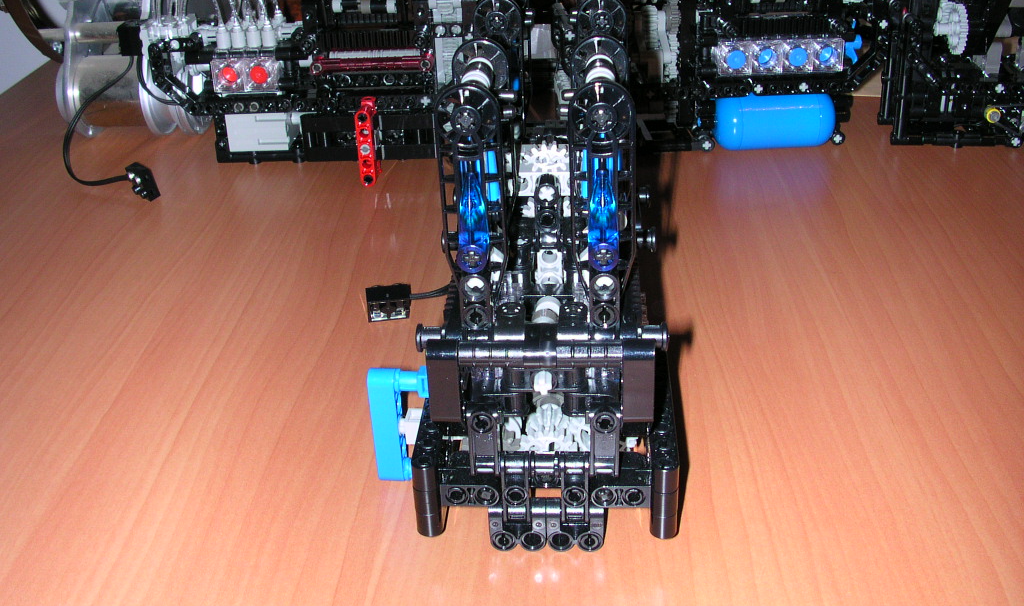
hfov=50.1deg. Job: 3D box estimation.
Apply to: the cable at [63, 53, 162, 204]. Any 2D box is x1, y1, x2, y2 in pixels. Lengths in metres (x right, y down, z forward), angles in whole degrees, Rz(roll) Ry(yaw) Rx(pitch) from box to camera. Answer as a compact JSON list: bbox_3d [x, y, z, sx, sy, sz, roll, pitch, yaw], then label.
[{"bbox_3d":[-0.207,-0.087,0.556,0.045,0.058,0.064,-11,28,-18],"label":"cable"}]

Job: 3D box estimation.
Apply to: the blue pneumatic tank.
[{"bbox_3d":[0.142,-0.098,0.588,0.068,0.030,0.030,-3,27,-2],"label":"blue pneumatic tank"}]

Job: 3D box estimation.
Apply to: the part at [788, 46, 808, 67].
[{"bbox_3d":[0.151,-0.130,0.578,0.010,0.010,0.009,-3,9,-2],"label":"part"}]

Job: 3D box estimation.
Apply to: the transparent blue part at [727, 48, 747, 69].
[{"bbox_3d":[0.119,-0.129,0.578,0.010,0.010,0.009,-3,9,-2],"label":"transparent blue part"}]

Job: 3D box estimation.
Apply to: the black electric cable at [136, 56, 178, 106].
[{"bbox_3d":[-0.189,-0.119,0.584,0.022,0.026,0.010,-11,28,-18],"label":"black electric cable"}]

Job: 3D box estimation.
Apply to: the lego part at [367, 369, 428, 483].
[{"bbox_3d":[-0.030,0.036,0.319,0.019,0.040,0.009,0,31,3],"label":"lego part"}]

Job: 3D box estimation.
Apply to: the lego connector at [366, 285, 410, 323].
[{"bbox_3d":[-0.048,-0.001,0.418,0.016,0.015,0.008,-4,59,-5],"label":"lego connector"}]

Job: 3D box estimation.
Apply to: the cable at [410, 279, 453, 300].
[{"bbox_3d":[-0.031,-0.005,0.422,0.017,0.005,0.009,0,27,3],"label":"cable"}]

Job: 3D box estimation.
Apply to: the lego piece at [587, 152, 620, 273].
[{"bbox_3d":[0.022,-0.022,0.268,0.008,0.028,0.009,0,19,3],"label":"lego piece"}]

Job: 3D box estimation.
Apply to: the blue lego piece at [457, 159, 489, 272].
[{"bbox_3d":[-0.010,-0.021,0.269,0.008,0.027,0.009,0,19,3],"label":"blue lego piece"}]

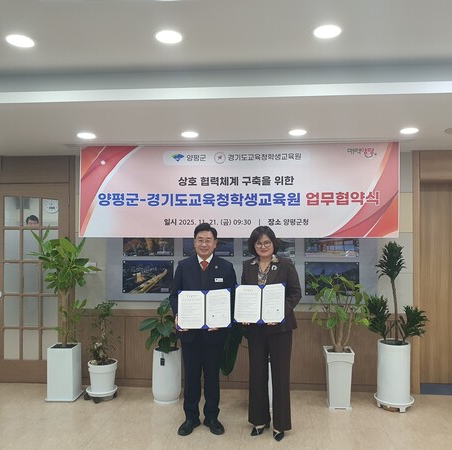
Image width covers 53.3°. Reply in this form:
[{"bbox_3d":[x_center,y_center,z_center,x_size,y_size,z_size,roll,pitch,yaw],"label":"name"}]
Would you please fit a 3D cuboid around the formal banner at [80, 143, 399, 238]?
[{"bbox_3d":[0.088,-0.300,4.014,2.837,0.831,0.020,0,0,4],"label":"formal banner"}]

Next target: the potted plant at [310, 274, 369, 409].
[{"bbox_3d":[1.069,1.072,4.255,0.573,1.248,0.503,0,0,4],"label":"potted plant"}]

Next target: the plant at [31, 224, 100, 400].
[{"bbox_3d":[-1.584,0.861,4.446,0.694,1.672,0.604,0,0,4],"label":"plant"}]

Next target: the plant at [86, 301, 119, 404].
[{"bbox_3d":[-1.214,1.219,4.426,0.342,0.955,0.332,0,0,4],"label":"plant"}]

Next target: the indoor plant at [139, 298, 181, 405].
[{"bbox_3d":[-0.588,1.203,4.386,0.463,0.986,0.433,0,0,4],"label":"indoor plant"}]

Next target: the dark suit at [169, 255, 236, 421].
[{"bbox_3d":[-0.188,0.947,3.772,0.563,1.405,0.352,0,0,-1],"label":"dark suit"}]

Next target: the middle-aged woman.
[{"bbox_3d":[0.378,0.850,3.712,0.513,1.691,0.412,0,0,12],"label":"middle-aged woman"}]

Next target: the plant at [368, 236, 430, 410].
[{"bbox_3d":[1.610,0.923,4.225,0.573,1.546,0.503,0,0,4],"label":"plant"}]

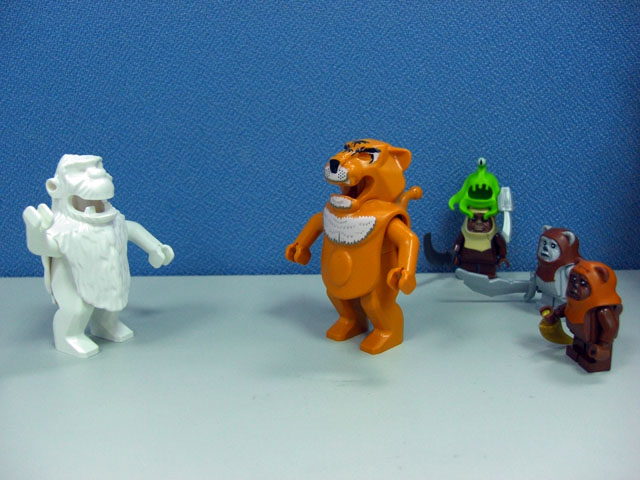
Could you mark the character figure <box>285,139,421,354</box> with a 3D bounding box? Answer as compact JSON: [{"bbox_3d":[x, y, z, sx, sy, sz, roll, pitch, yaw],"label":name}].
[{"bbox_3d":[0.019,0.001,0.254,0.058,0.074,0.046,13,20,42],"label":"character figure"}]

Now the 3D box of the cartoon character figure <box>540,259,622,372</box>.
[{"bbox_3d":[0.090,0.025,0.237,0.021,0.036,0.026,-3,15,-12],"label":"cartoon character figure"}]

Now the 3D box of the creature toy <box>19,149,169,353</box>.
[{"bbox_3d":[-0.080,0.004,0.251,0.033,0.070,0.059,8,17,30],"label":"creature toy"}]

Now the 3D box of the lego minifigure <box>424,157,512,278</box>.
[{"bbox_3d":[0.070,-0.009,0.327,0.042,0.057,0.019,0,14,1],"label":"lego minifigure"}]

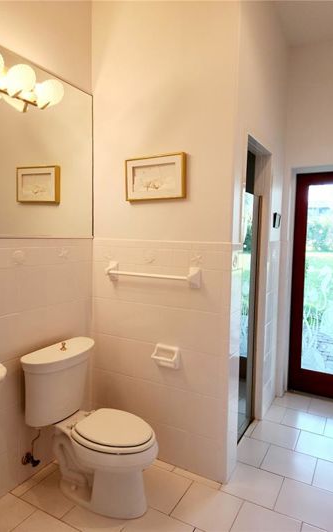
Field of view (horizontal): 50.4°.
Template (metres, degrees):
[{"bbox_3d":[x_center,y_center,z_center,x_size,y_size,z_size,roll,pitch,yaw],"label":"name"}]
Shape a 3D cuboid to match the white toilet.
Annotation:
[{"bbox_3d":[-0.375,0.885,1.953,0.770,0.775,0.440,4,5,29],"label":"white toilet"}]

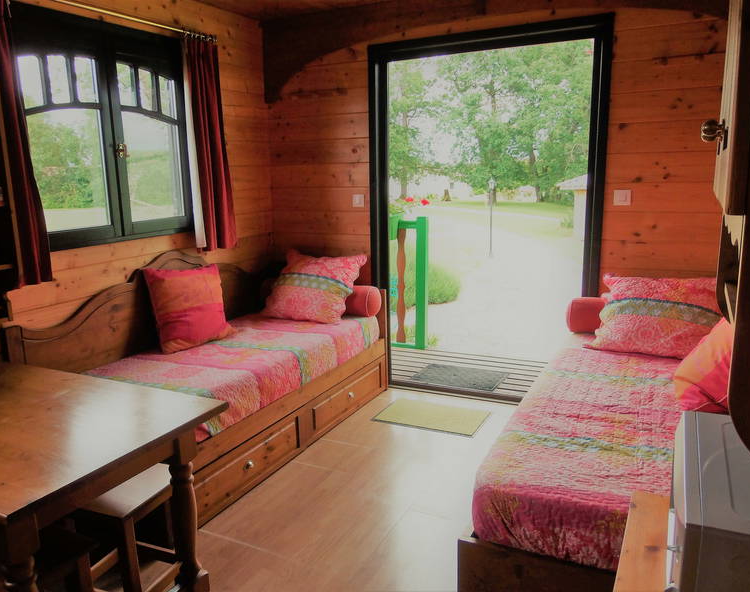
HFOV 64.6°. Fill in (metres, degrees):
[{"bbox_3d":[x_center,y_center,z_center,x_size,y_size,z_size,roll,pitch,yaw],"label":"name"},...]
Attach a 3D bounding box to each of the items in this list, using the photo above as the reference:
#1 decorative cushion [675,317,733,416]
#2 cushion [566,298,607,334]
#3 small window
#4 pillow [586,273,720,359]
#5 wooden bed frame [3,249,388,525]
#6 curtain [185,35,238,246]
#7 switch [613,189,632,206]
[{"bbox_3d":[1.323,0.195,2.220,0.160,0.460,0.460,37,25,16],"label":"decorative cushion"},{"bbox_3d":[1.368,0.124,3.125,0.680,0.195,0.195,5,13,27],"label":"cushion"},{"bbox_3d":[-1.332,-0.822,2.999,0.080,1.080,1.020,5,13,27],"label":"small window"},{"bbox_3d":[1.389,0.089,2.940,0.580,0.500,0.170,5,-30,27],"label":"pillow"},{"bbox_3d":[-0.770,0.274,3.271,0.910,1.020,1.960,5,13,27],"label":"wooden bed frame"},{"bbox_3d":[-0.987,-0.882,3.534,0.100,1.230,0.320,5,13,27],"label":"curtain"},{"bbox_3d":[1.307,-0.517,3.133,0.080,0.080,0.015,5,13,27],"label":"switch"}]

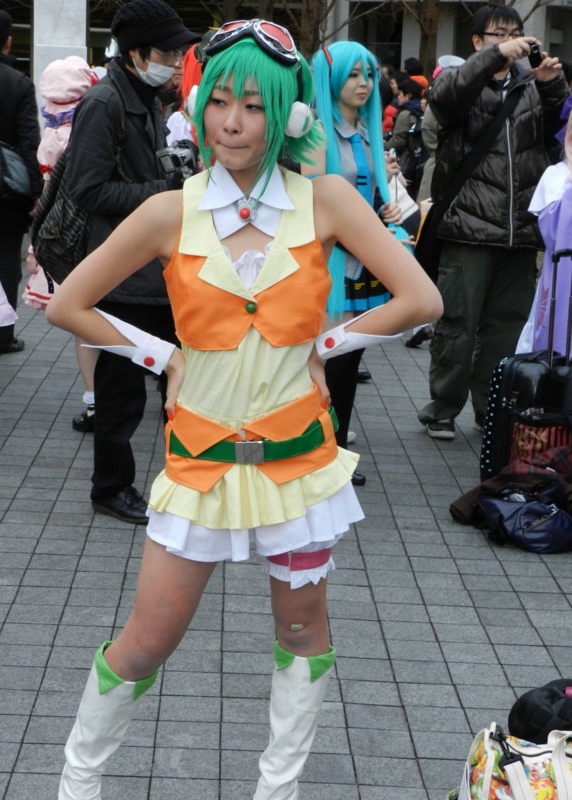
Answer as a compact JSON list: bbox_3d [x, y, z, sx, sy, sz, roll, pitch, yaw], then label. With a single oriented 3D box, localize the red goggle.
[{"bbox_3d":[-0.058,-0.596,2.310,0.160,0.075,0.072,14,54,12],"label":"red goggle"}]

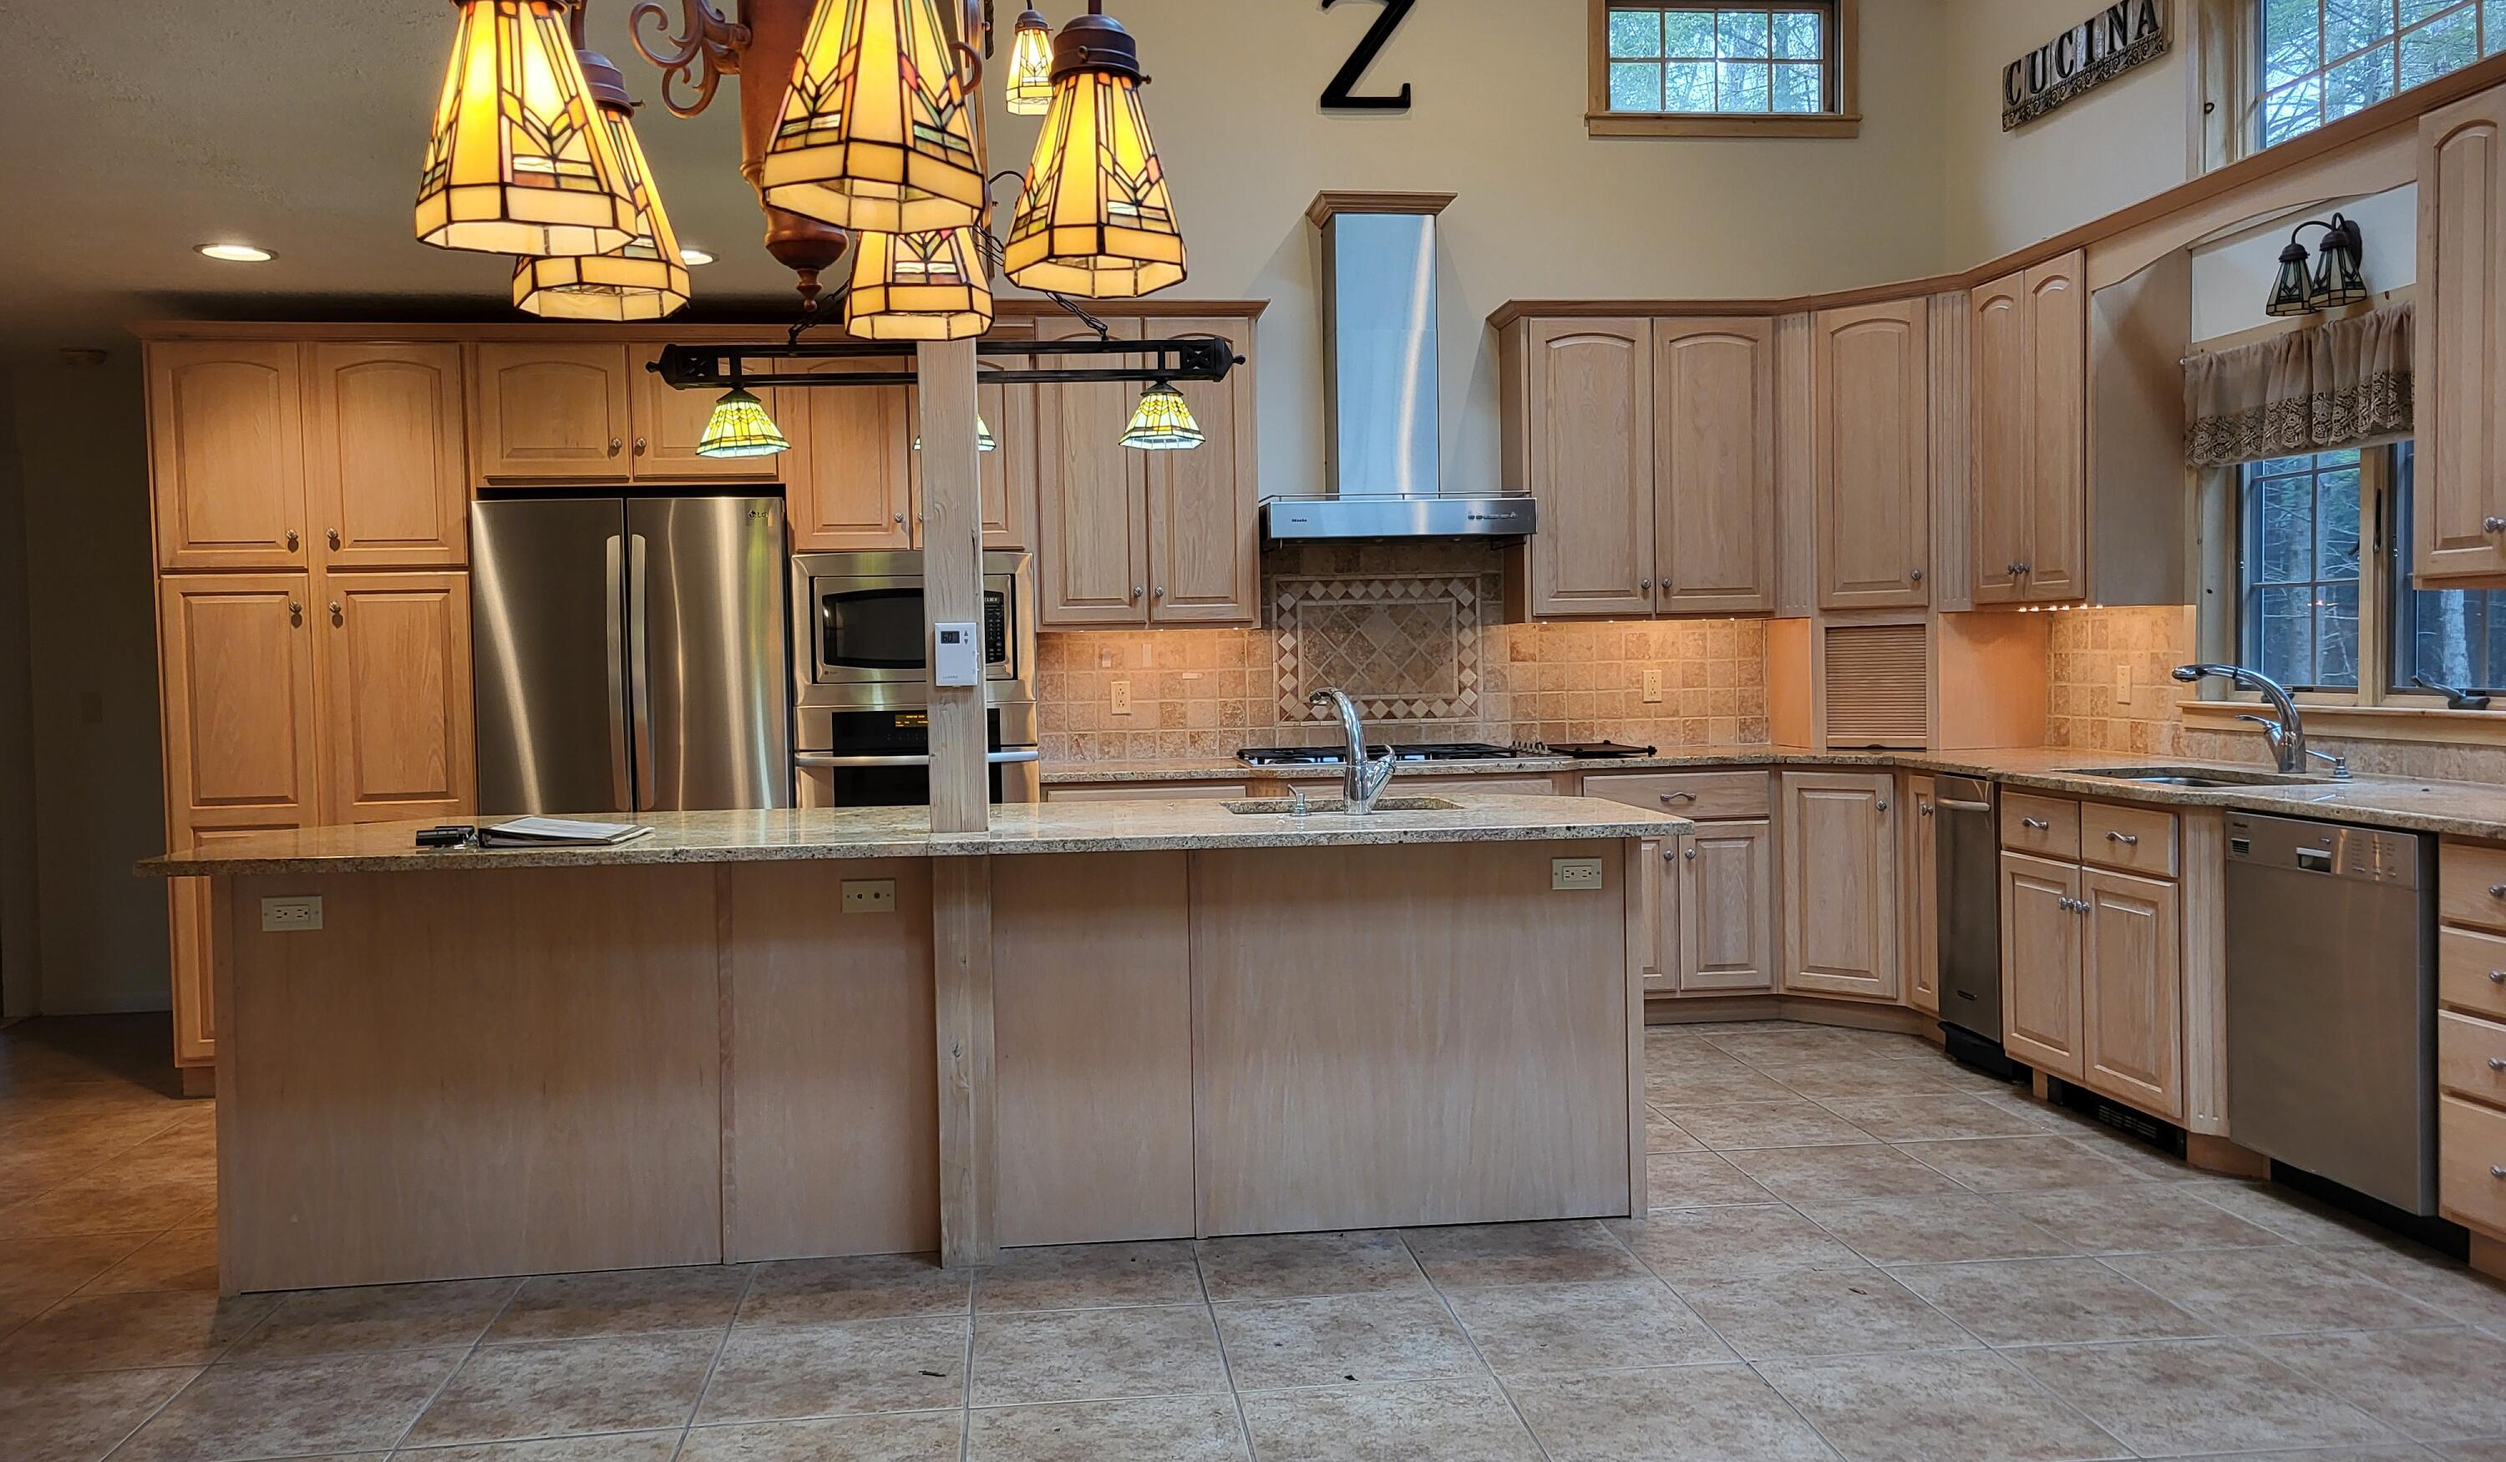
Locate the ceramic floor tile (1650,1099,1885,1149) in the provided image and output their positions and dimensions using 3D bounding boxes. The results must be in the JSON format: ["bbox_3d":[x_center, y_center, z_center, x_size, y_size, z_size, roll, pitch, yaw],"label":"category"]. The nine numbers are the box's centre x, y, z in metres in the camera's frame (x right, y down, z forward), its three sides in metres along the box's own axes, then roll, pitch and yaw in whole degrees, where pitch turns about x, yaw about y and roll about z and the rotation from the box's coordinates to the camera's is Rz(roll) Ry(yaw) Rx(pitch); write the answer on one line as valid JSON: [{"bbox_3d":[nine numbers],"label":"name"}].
[{"bbox_3d":[1.389,1.074,5.110,0.457,0.010,0.457,-1,2,-7],"label":"ceramic floor tile"}]

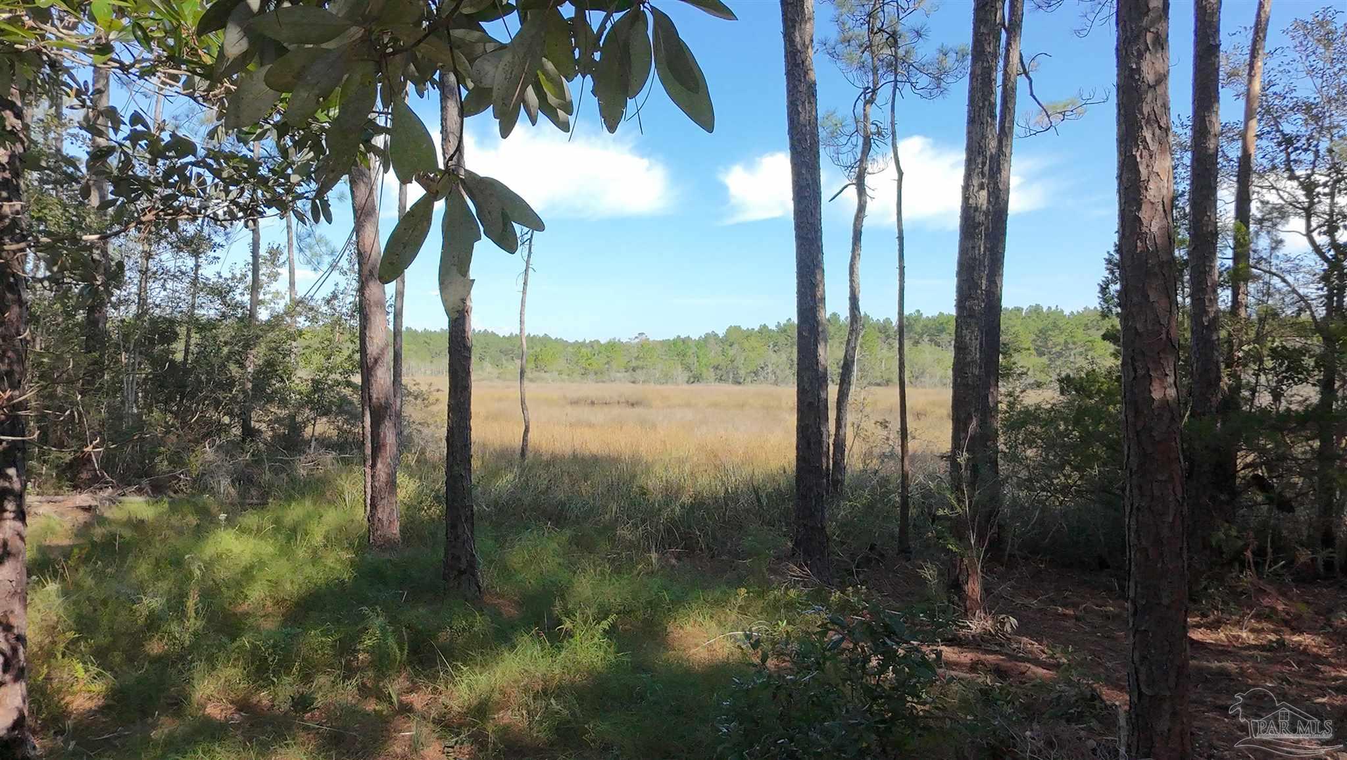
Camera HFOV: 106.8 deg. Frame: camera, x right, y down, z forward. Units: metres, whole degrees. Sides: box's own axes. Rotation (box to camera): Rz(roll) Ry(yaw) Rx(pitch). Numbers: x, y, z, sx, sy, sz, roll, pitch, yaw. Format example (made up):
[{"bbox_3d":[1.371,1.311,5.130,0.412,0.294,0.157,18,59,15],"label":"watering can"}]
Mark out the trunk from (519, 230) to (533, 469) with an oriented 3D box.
[{"bbox_3d":[-2.896,-0.670,9.800,0.300,4.750,0.300,0,0,0],"label":"trunk"}]

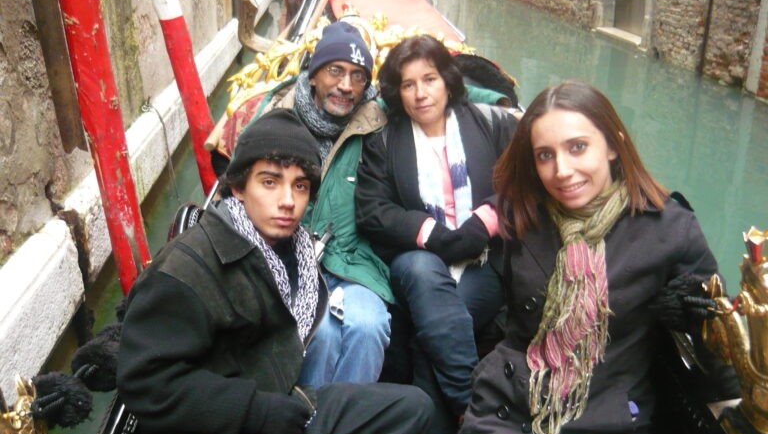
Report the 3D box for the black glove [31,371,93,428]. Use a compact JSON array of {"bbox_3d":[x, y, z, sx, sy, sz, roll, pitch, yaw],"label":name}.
[{"bbox_3d":[-0.525,0.297,1.190,0.097,0.090,0.105,8,22,19],"label":"black glove"}]

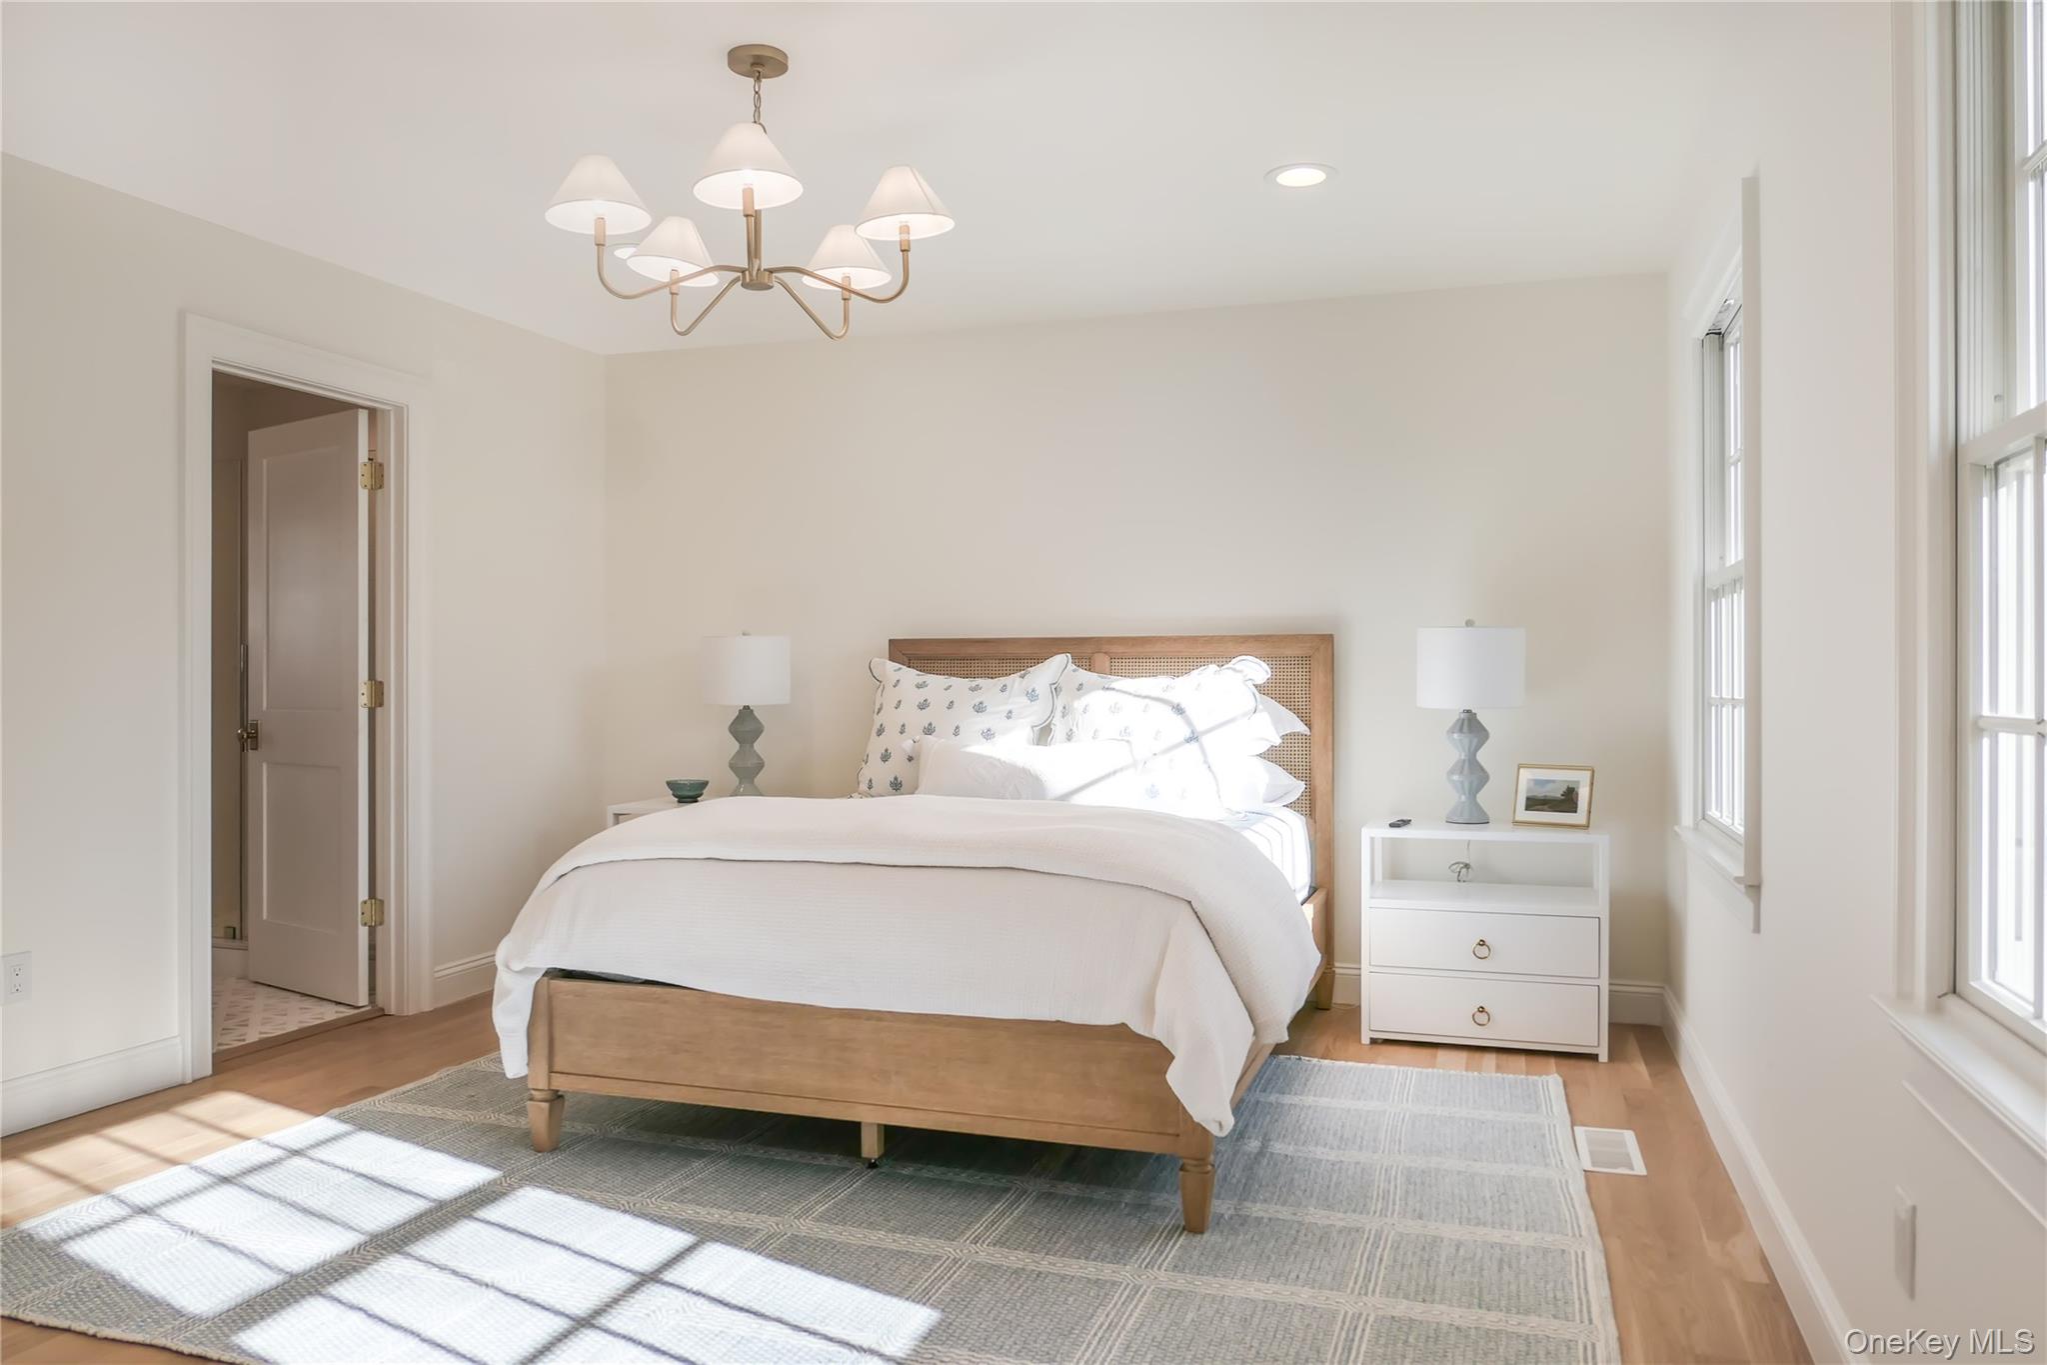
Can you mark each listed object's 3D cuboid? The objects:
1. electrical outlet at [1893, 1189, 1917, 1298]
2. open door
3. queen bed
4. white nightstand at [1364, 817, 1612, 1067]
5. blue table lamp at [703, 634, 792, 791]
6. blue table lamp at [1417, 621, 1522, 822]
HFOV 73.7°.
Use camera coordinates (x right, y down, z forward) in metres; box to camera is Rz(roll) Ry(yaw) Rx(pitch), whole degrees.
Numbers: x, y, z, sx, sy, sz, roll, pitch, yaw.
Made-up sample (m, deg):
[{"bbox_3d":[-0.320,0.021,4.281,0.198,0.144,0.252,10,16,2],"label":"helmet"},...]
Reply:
[{"bbox_3d":[1.175,0.749,1.820,0.010,0.120,0.075,0,0,19],"label":"electrical outlet"},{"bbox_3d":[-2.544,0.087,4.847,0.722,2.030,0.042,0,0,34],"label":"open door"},{"bbox_3d":[-0.071,0.486,4.030,1.790,1.282,2.114,0,0,19],"label":"queen bed"},{"bbox_3d":[1.466,0.792,4.354,0.713,0.671,0.431,0,0,19],"label":"white nightstand"},{"bbox_3d":[-1.055,0.130,5.197,0.333,0.645,0.333,0,0,0],"label":"blue table lamp"},{"bbox_3d":[1.424,0.135,4.366,0.333,0.645,0.333,0,0,19],"label":"blue table lamp"}]

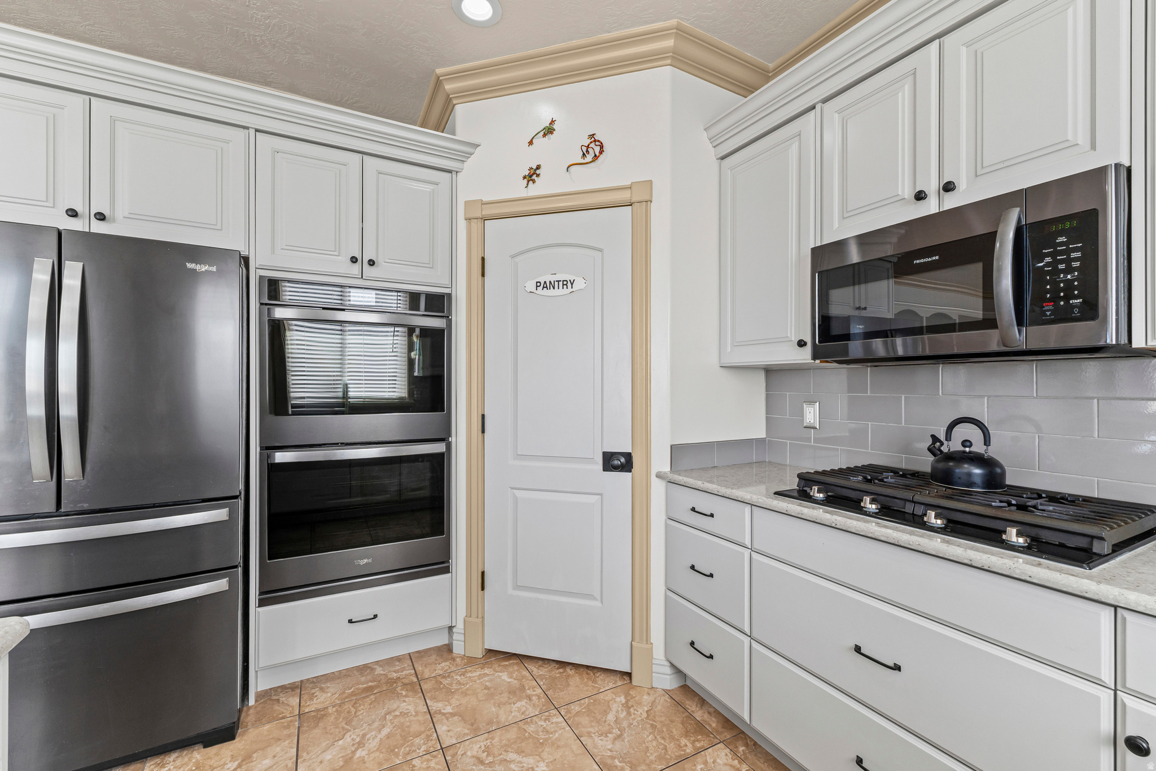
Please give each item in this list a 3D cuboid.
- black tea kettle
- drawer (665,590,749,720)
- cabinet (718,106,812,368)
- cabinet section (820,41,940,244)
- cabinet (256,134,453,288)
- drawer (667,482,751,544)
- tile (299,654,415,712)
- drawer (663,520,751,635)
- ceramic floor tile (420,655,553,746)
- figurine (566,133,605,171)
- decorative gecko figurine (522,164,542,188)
[{"bbox_3d":[1.170,0.197,1.473,0.176,0.204,0.215,0,0,-9],"label":"black tea kettle"},{"bbox_3d":[0.652,0.997,1.920,0.400,0.291,0.444,0,0,-28],"label":"drawer"},{"bbox_3d":[0.882,-0.542,2.010,0.313,0.909,0.471,0,0,-28],"label":"cabinet"},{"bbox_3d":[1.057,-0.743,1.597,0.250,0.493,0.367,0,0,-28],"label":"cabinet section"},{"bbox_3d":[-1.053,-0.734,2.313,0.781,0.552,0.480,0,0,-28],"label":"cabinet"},{"bbox_3d":[0.655,0.478,1.915,0.400,0.148,0.444,0,0,-28],"label":"drawer"},{"bbox_3d":[-0.944,1.288,2.089,0.449,0.015,0.255,0,0,-28],"label":"tile"},{"bbox_3d":[0.677,0.708,1.940,0.450,0.294,0.454,0,0,-28],"label":"drawer"},{"bbox_3d":[-0.389,1.285,1.997,0.442,0.012,0.442,0,0,-28],"label":"ceramic floor tile"},{"bbox_3d":[0.035,-1.024,2.124,0.175,0.152,0.025,0,0,17],"label":"figurine"},{"bbox_3d":[-0.204,-0.950,2.197,0.090,0.106,0.025,0,0,17],"label":"decorative gecko figurine"}]

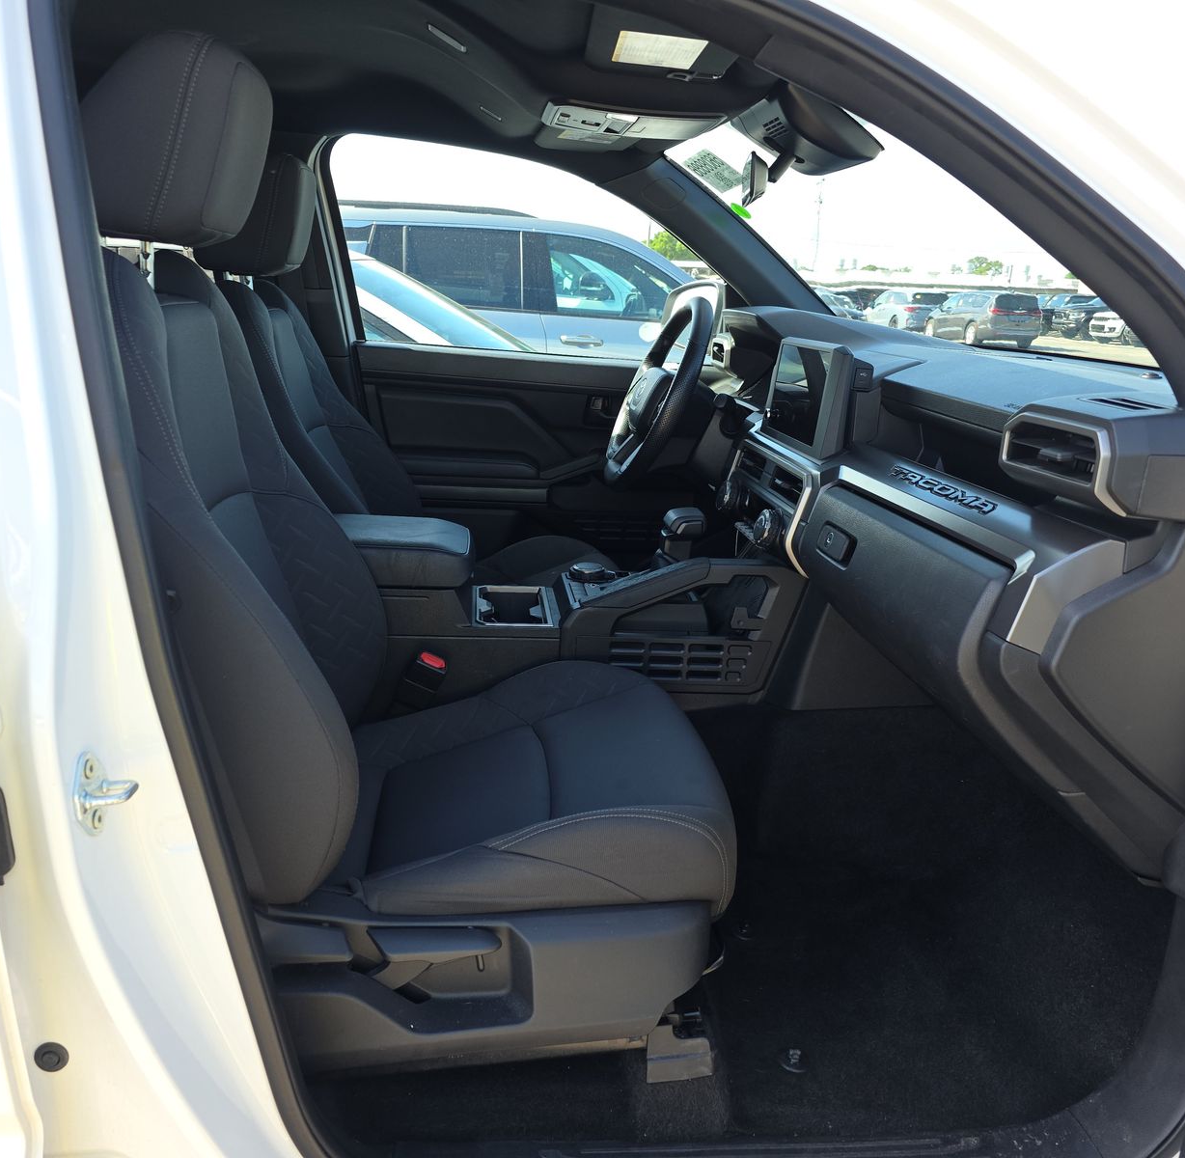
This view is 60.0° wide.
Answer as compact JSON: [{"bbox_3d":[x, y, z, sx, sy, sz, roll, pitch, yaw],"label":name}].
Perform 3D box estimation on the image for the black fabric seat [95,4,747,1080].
[{"bbox_3d":[-0.228,-0.007,1.177,0.800,1.090,0.550,1,16,-9],"label":"black fabric seat"}]

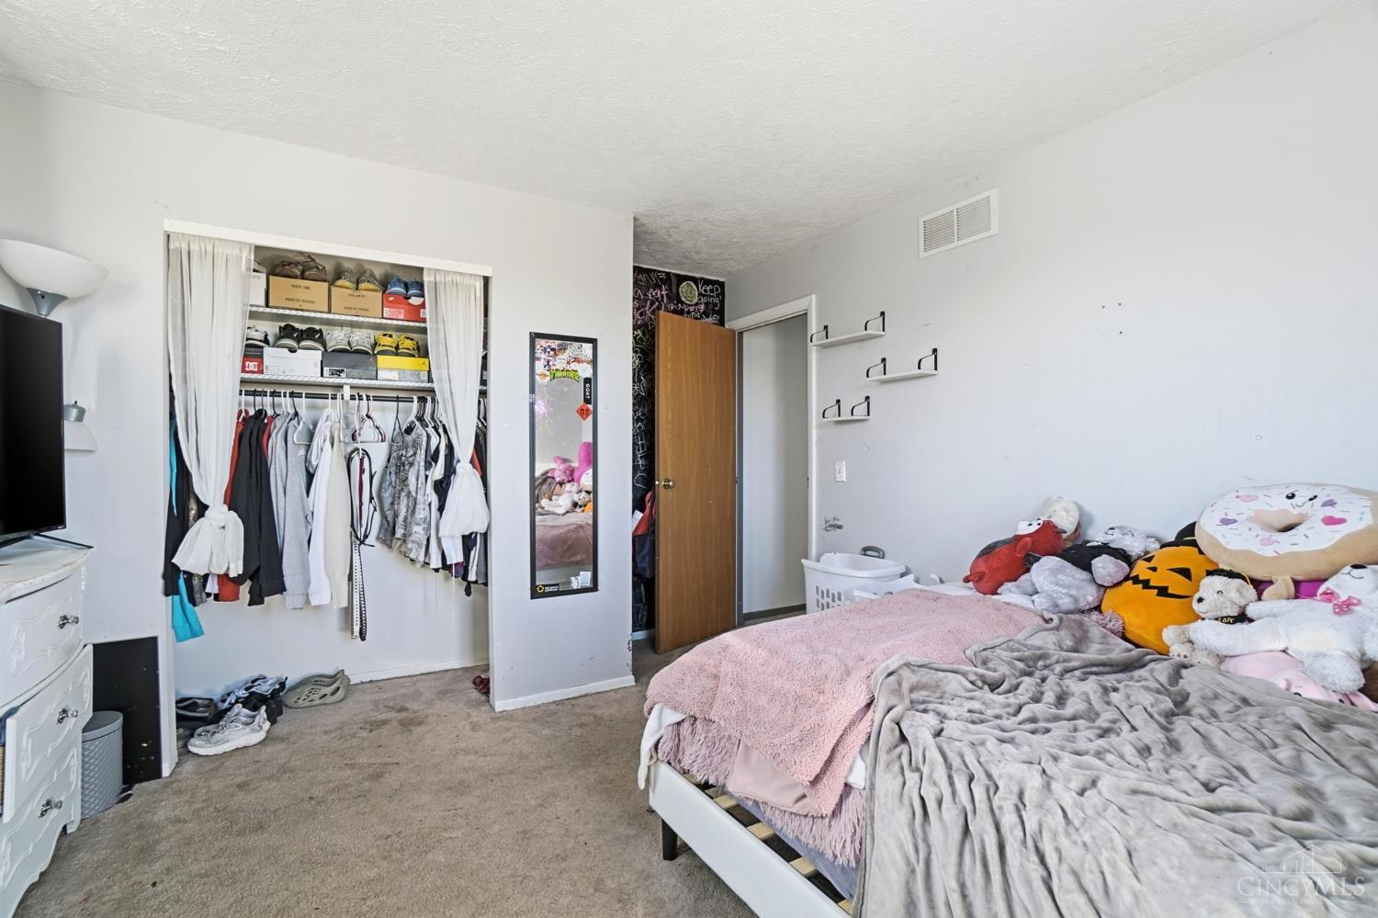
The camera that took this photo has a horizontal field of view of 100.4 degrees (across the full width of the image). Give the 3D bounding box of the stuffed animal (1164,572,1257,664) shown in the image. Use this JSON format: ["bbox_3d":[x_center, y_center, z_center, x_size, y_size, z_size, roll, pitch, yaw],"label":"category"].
[{"bbox_3d":[1.395,0.425,1.535,0.163,0.229,0.141,0,0,2],"label":"stuffed animal"}]

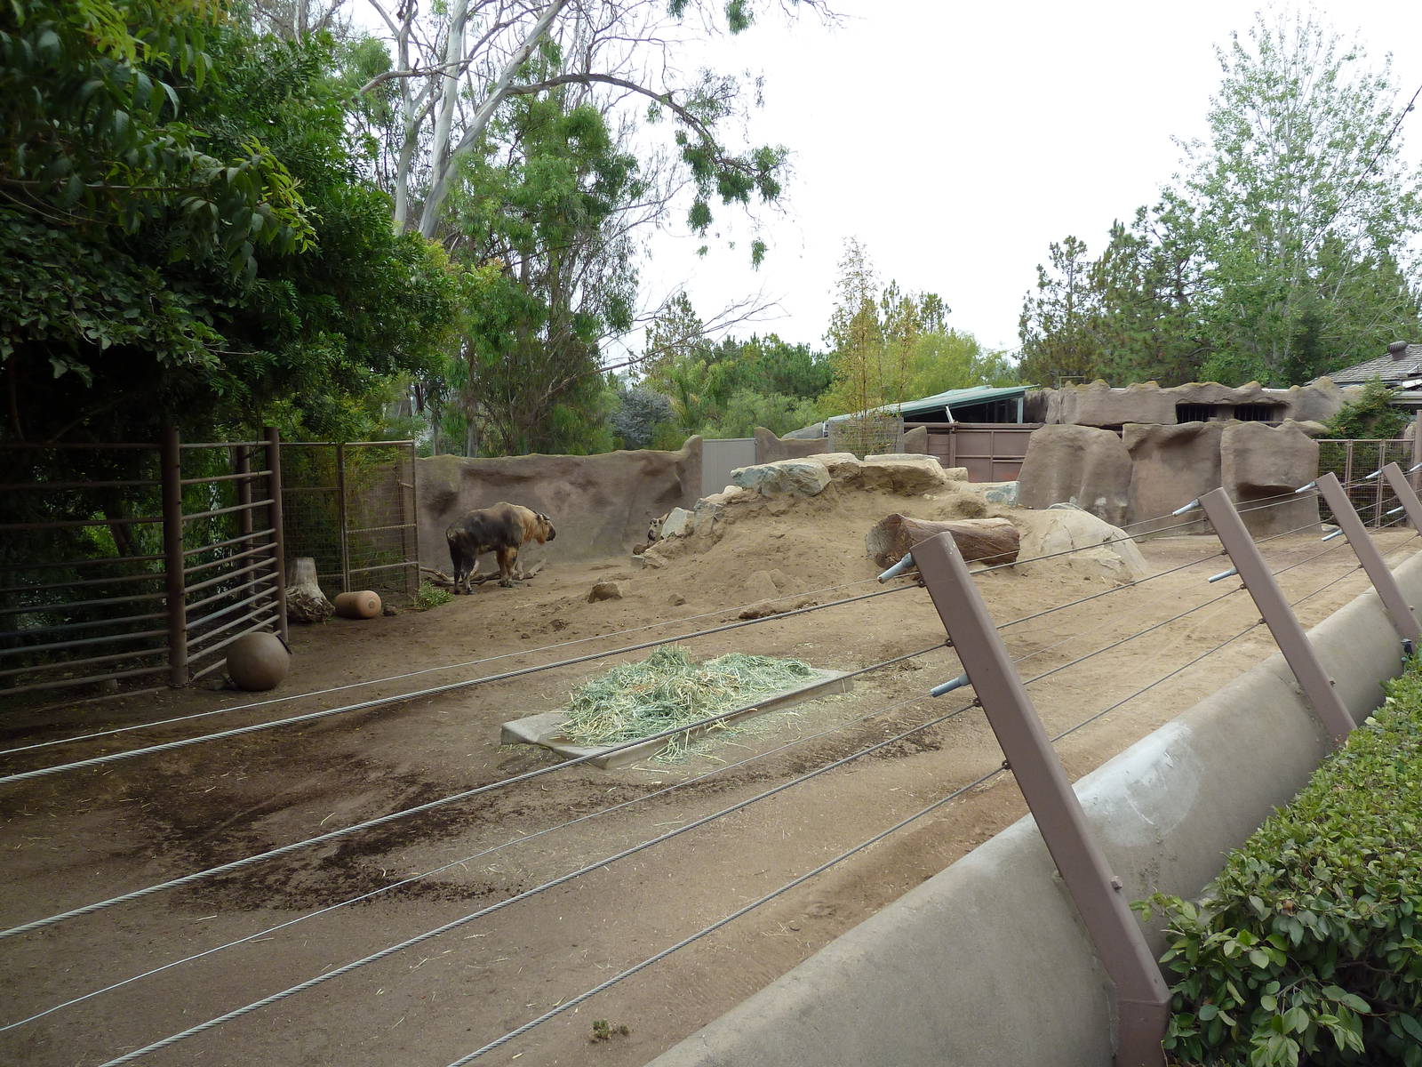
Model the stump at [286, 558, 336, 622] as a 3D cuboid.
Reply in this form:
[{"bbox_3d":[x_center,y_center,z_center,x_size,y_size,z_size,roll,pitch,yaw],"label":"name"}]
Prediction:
[{"bbox_3d":[-4.964,0.642,12.623,0.660,0.760,0.620,0,6,0],"label":"stump"}]

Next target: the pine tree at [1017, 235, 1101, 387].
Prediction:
[{"bbox_3d":[13.584,-6.539,39.551,3.800,9.800,3.800,0,6,0],"label":"pine tree"}]

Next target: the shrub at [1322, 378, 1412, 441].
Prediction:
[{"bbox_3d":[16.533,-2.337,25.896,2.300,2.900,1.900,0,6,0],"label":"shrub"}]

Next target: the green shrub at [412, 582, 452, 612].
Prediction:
[{"bbox_3d":[-3.629,0.793,13.391,0.500,0.310,0.420,0,6,0],"label":"green shrub"}]

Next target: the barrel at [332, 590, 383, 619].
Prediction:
[{"bbox_3d":[-4.332,0.856,12.594,0.530,0.340,0.340,3,6,29],"label":"barrel"}]

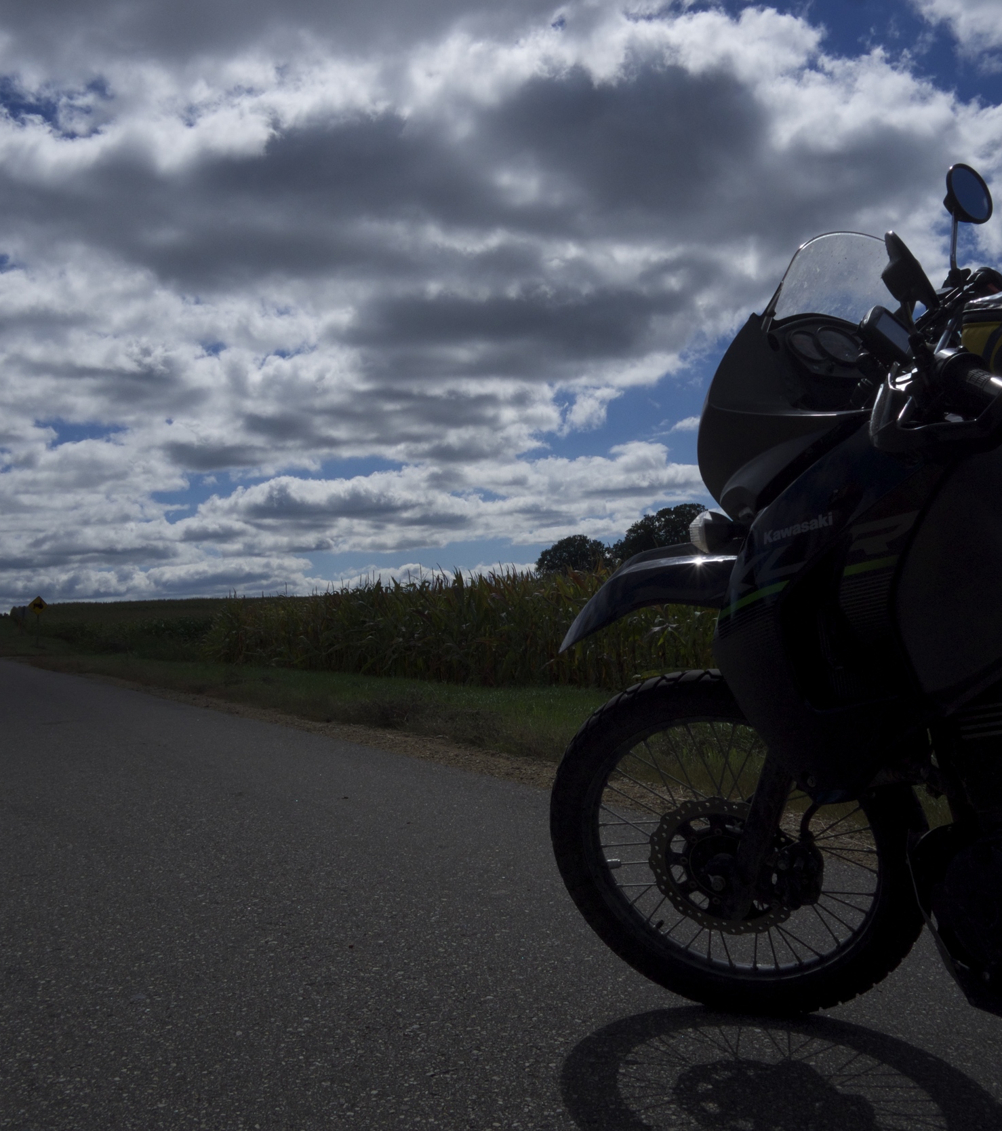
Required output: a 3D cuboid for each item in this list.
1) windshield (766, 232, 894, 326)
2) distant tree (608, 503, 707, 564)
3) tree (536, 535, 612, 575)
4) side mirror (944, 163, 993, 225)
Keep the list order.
[{"bbox_3d":[0.500,-0.433,2.003,0.290,0.170,0.125,-12,6,-40],"label":"windshield"},{"bbox_3d":[18.674,-1.952,150.000,12.000,10.600,11.000,-2,-3,7],"label":"distant tree"},{"bbox_3d":[9.368,-0.086,165.000,9.900,8.200,9.500,-2,-3,3],"label":"tree"},{"bbox_3d":[0.791,-0.625,2.155,0.106,0.106,0.042,1,-17,-36],"label":"side mirror"}]

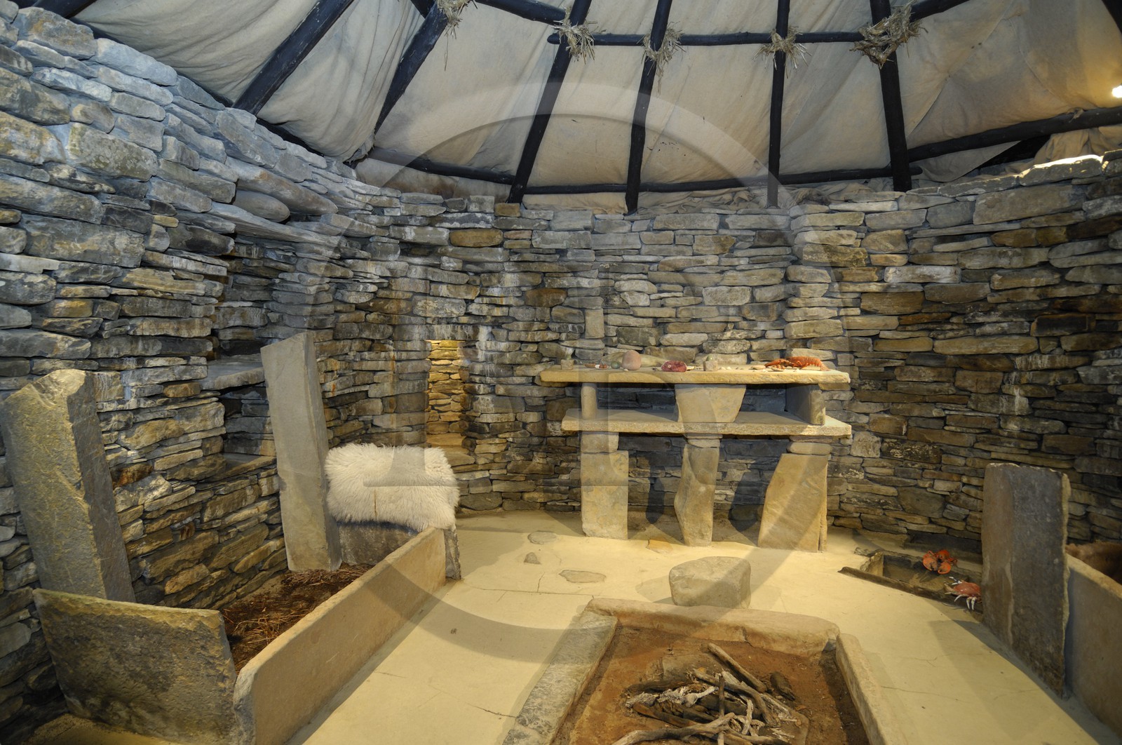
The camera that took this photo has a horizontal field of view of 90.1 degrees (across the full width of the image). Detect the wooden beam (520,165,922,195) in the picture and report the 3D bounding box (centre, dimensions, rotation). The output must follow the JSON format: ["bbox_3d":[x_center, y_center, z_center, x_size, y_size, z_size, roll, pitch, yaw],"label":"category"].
[{"bbox_3d":[1.201,-1.559,4.510,3.145,0.075,0.075,0,2,9],"label":"wooden beam"}]

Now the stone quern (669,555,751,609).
[{"bbox_3d":[0.835,1.153,3.197,0.440,0.190,0.310,0,2,8],"label":"stone quern"}]

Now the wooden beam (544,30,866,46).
[{"bbox_3d":[0.993,-2.255,3.787,2.171,0.068,0.068,1,3,3],"label":"wooden beam"}]

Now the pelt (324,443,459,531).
[{"bbox_3d":[-1.045,0.708,3.470,0.800,0.470,0.260,0,2,11],"label":"pelt"}]

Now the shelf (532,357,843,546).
[{"bbox_3d":[0.964,0.595,4.326,2.150,1.220,0.600,0,2,12],"label":"shelf"}]

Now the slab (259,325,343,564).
[{"bbox_3d":[-1.555,0.495,3.383,0.270,1.440,0.130,-6,1,11],"label":"slab"}]

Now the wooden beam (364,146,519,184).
[{"bbox_3d":[-0.939,-1.618,4.500,1.275,0.085,0.085,-1,2,-23],"label":"wooden beam"}]

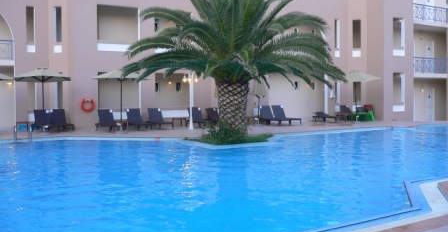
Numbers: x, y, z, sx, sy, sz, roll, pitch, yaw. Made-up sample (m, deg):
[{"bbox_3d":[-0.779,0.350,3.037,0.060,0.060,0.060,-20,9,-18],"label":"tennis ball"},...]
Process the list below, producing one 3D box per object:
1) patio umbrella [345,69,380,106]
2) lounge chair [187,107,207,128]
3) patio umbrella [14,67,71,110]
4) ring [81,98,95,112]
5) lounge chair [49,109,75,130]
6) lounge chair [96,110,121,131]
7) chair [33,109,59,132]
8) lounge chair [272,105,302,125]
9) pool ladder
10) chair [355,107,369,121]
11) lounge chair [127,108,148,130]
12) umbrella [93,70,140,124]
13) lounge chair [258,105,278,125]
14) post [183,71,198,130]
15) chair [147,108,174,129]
[{"bbox_3d":[6.837,-1.044,23.454,2.500,2.650,2.500,0,2,0],"label":"patio umbrella"},{"bbox_3d":[-1.220,0.060,22.970,0.670,0.980,1.950,-2,3,-29],"label":"lounge chair"},{"bbox_3d":[-7.401,-0.612,18.553,2.400,2.680,2.400,0,2,0],"label":"patio umbrella"},{"bbox_3d":[-6.705,-0.517,22.300,0.710,0.710,0.110,-2,3,-29],"label":"ring"},{"bbox_3d":[-7.020,0.203,19.484,0.680,0.930,1.900,-2,2,-29],"label":"lounge chair"},{"bbox_3d":[-4.886,0.199,19.384,0.680,0.930,1.900,-2,2,-29],"label":"lounge chair"},{"bbox_3d":[-7.627,0.208,19.384,0.680,0.930,1.900,-2,2,-29],"label":"chair"},{"bbox_3d":[2.922,-0.056,21.784,0.680,0.930,1.900,-2,2,-29],"label":"lounge chair"},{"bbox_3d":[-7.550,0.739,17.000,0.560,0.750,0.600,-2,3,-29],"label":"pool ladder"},{"bbox_3d":[8.350,-0.100,27.000,0.670,0.860,1.750,-1,2,-10],"label":"chair"},{"bbox_3d":[-3.775,0.156,20.084,0.680,0.930,1.900,-2,2,-29],"label":"lounge chair"},{"bbox_3d":[-4.264,-0.617,18.754,2.400,2.630,2.400,0,2,0],"label":"umbrella"},{"bbox_3d":[2.388,-0.060,21.784,0.680,0.930,1.900,-2,2,-29],"label":"lounge chair"},{"bbox_3d":[-1.461,-0.656,20.056,0.700,2.530,0.650,0,2,0],"label":"post"},{"bbox_3d":[-3.160,0.107,21.980,0.670,0.980,1.950,-2,3,-29],"label":"chair"}]

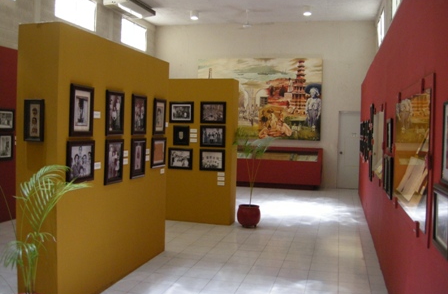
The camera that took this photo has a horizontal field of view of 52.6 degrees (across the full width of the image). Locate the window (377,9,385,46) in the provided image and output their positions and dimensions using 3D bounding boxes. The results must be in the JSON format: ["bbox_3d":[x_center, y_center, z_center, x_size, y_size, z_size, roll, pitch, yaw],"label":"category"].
[{"bbox_3d":[3.743,-2.788,10.684,0.100,0.636,1.524,2,3,14],"label":"window"}]

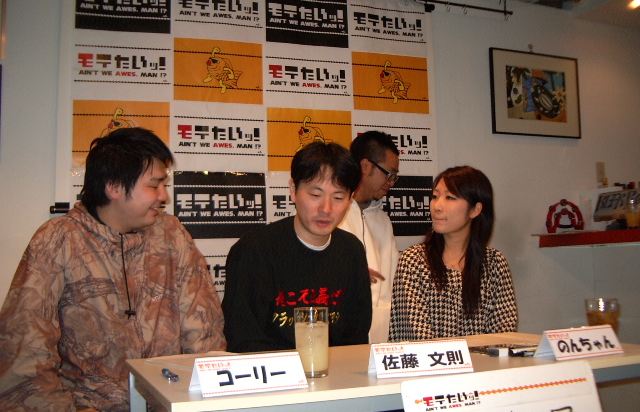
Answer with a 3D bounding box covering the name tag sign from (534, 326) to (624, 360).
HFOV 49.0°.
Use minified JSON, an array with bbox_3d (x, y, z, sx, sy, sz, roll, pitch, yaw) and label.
[{"bbox_3d":[0.615,0.322,1.665,0.208,0.065,0.080,1,-6,-21],"label":"name tag sign"}]

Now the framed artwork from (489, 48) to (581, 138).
[{"bbox_3d":[1.126,-0.580,3.667,0.570,0.450,0.025,0,-6,-19],"label":"framed artwork"}]

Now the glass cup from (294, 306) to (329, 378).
[{"bbox_3d":[-0.017,0.289,1.490,0.073,0.144,0.073,-2,-5,0],"label":"glass cup"}]

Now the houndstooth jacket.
[{"bbox_3d":[0.444,0.381,2.380,0.420,0.520,0.280,-1,-5,-4],"label":"houndstooth jacket"}]

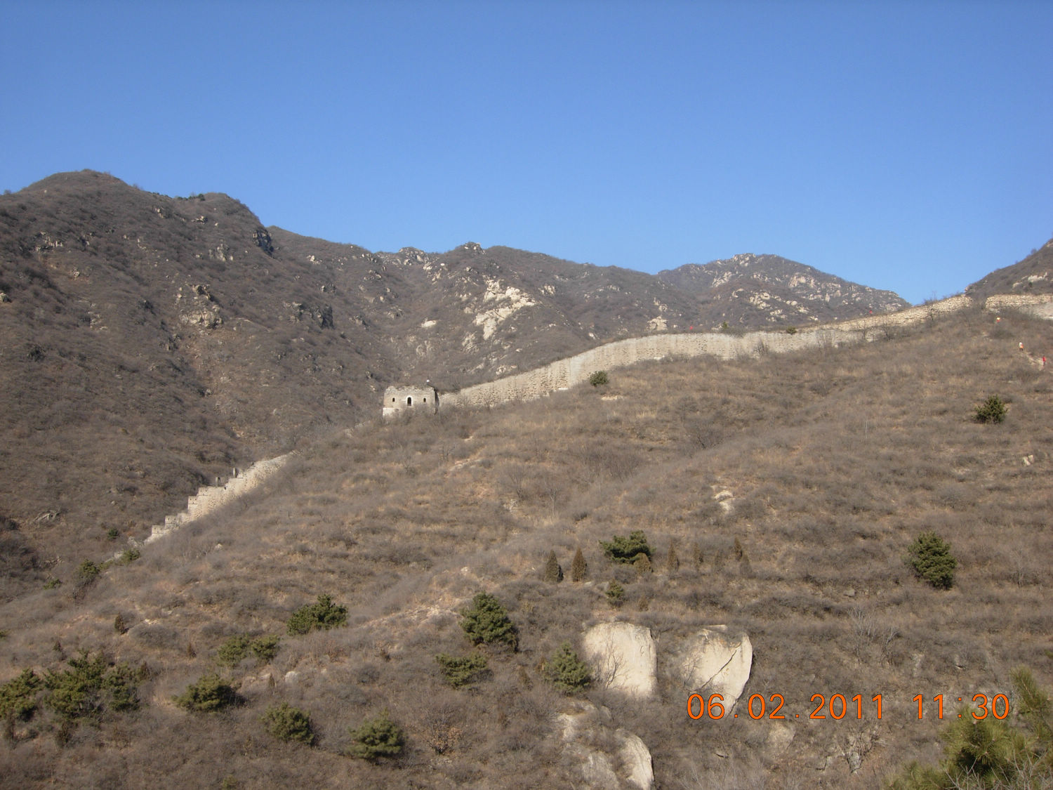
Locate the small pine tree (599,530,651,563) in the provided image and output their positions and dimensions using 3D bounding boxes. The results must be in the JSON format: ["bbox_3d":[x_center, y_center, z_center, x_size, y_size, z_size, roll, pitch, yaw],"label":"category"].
[{"bbox_3d":[9.340,14.410,104.000,4.850,3.120,3.880,0,0,0],"label":"small pine tree"}]

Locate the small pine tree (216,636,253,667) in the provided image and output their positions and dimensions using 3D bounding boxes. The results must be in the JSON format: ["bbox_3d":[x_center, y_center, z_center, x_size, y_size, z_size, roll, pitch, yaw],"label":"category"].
[{"bbox_3d":[-24.530,21.530,92.000,3.020,2.630,2.720,0,0,0],"label":"small pine tree"}]

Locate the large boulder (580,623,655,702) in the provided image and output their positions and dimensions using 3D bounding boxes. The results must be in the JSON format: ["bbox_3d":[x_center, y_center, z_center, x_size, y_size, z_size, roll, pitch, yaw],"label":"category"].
[{"bbox_3d":[9.040,25.960,107.000,7.110,6.890,4.800,0,-2,0],"label":"large boulder"}]

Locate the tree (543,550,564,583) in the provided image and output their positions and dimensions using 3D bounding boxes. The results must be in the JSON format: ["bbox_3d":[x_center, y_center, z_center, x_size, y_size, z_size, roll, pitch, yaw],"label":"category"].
[{"bbox_3d":[2.880,18.480,118.000,2.240,3.470,2.080,0,-2,0],"label":"tree"}]

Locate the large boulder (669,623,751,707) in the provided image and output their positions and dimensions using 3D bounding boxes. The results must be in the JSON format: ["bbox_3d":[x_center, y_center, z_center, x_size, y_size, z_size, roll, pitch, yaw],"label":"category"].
[{"bbox_3d":[15.140,22.380,90.000,6.490,6.830,3.900,0,0,0],"label":"large boulder"}]

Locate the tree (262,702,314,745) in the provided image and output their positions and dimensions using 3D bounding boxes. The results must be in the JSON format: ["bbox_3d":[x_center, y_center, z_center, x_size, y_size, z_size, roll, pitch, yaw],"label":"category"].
[{"bbox_3d":[-22.180,30.610,102.000,4.760,3.900,4.420,0,-2,0],"label":"tree"}]

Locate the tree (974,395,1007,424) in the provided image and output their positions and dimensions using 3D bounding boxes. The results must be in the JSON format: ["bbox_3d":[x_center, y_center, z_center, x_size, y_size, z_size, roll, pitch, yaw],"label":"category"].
[{"bbox_3d":[65.610,2.040,155.000,4.520,4.110,4.200,0,-2,0],"label":"tree"}]

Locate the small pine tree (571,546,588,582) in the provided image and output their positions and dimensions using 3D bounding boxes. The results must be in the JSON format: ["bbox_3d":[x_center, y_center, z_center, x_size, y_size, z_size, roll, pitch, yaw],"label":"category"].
[{"bbox_3d":[4.860,15.630,101.000,1.550,3.260,1.550,0,0,0],"label":"small pine tree"}]

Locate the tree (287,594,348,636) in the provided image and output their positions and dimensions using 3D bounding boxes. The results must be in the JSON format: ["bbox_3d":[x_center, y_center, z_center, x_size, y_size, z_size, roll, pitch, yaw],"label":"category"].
[{"bbox_3d":[-22.470,23.670,118.000,6.360,4.430,5.090,0,-2,0],"label":"tree"}]

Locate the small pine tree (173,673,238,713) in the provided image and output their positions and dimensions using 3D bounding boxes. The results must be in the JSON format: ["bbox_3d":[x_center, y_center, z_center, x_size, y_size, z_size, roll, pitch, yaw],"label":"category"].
[{"bbox_3d":[-24.870,23.180,85.000,4.950,3.000,3.960,0,0,0],"label":"small pine tree"}]

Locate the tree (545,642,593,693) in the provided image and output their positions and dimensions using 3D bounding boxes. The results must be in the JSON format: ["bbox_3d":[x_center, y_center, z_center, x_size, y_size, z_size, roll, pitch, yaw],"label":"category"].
[{"bbox_3d":[4.020,26.150,105.000,4.360,4.950,4.060,0,-2,0],"label":"tree"}]

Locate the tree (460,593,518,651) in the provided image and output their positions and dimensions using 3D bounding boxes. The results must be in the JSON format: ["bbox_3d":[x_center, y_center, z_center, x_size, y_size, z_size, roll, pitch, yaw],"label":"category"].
[{"bbox_3d":[-3.140,18.870,91.000,4.710,4.850,4.470,0,0,0],"label":"tree"}]

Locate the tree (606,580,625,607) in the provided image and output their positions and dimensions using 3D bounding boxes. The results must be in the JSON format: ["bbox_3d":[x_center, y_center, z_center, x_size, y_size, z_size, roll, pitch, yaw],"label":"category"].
[{"bbox_3d":[9.170,20.500,113.000,1.890,2.830,1.760,0,-2,0],"label":"tree"}]

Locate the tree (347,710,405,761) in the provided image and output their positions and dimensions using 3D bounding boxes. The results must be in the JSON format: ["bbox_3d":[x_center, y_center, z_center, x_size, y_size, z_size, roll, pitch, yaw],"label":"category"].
[{"bbox_3d":[-13.570,30.790,99.000,5.050,4.590,4.700,0,-2,0],"label":"tree"}]

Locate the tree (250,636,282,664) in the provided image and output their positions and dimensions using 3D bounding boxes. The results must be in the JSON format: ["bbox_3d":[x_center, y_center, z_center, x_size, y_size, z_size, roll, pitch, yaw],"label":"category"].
[{"bbox_3d":[-21.910,21.390,92.000,2.480,2.350,2.360,0,0,0],"label":"tree"}]

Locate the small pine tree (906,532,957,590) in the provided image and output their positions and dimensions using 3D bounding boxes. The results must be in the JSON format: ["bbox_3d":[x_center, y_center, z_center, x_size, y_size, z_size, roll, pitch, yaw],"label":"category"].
[{"bbox_3d":[36.220,14.800,98.000,4.500,5.230,4.270,0,0,0],"label":"small pine tree"}]

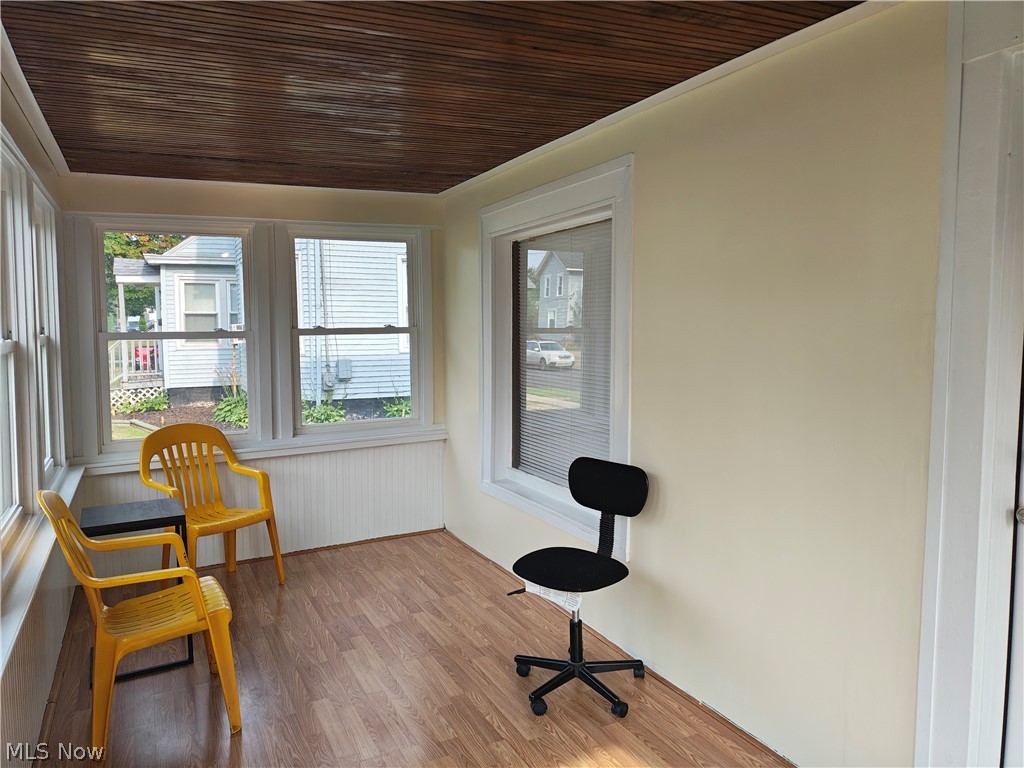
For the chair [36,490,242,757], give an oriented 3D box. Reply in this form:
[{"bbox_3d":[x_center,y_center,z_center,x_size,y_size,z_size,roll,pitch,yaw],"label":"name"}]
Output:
[{"bbox_3d":[-1.366,0.801,2.731,0.573,0.903,0.570,-3,6,-29],"label":"chair"}]

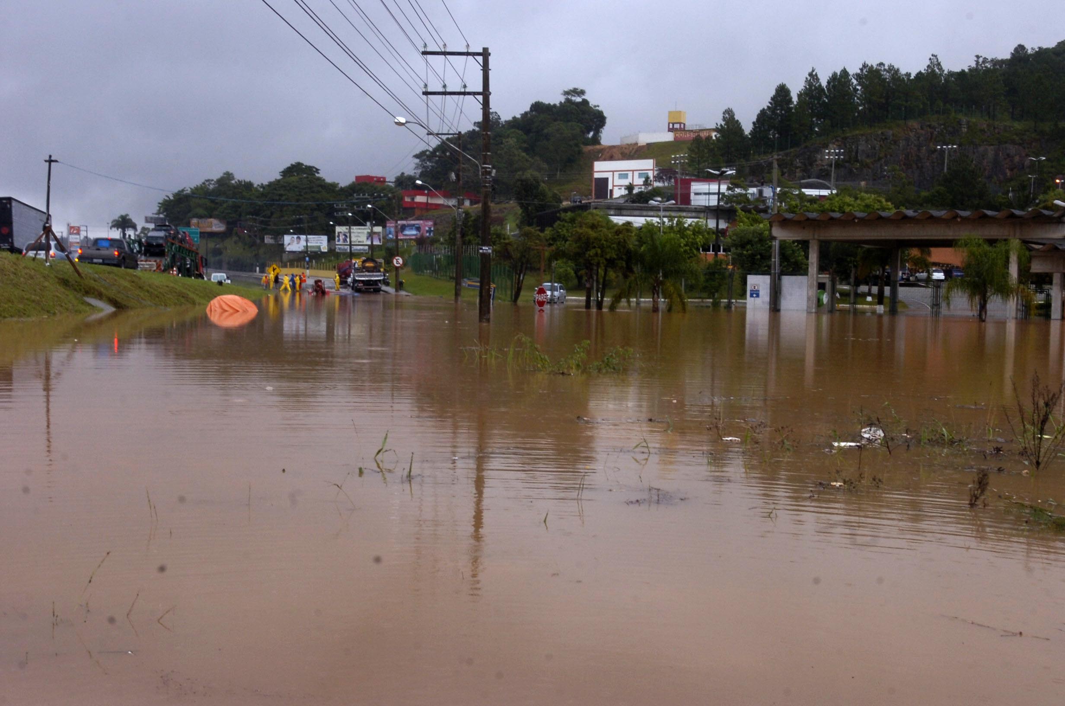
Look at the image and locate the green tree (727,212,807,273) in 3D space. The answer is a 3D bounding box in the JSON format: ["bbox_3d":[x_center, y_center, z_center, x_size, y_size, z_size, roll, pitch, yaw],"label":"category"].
[{"bbox_3d":[16.386,-6.836,95.000,5.600,6.300,5.400,1,3,0],"label":"green tree"}]

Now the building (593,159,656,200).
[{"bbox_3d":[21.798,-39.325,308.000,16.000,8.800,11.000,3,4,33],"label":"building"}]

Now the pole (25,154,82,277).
[{"bbox_3d":[-17.118,-4.886,48.500,2.050,4.400,1.800,1,3,-11],"label":"pole"}]

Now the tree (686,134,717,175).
[{"bbox_3d":[35.530,-41.050,285.020,6.600,9.300,6.300,1,3,0],"label":"tree"}]

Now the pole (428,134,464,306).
[{"bbox_3d":[-5.201,-8.185,82.003,2.150,10.400,0.400,1,3,-7],"label":"pole"}]

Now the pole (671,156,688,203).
[{"bbox_3d":[21.614,-24.798,200.041,2.800,9.000,0.800,4,4,41],"label":"pole"}]

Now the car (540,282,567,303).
[{"bbox_3d":[1.210,-3.870,90.500,1.680,1.500,4.100,2,3,7],"label":"car"}]

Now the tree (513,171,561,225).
[{"bbox_3d":[0.501,-18.392,165.013,5.800,7.000,5.500,1,3,0],"label":"tree"}]

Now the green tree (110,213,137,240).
[{"bbox_3d":[-58.787,-16.061,195.000,4.100,7.800,4.100,1,3,0],"label":"green tree"}]

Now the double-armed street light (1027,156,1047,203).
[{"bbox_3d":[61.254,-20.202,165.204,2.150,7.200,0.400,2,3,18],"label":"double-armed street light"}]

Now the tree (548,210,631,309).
[{"bbox_3d":[2.685,-4.254,64.508,3.900,5.000,3.800,1,3,0],"label":"tree"}]

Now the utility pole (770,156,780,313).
[{"bbox_3d":[14.021,-6.874,78.500,0.340,9.300,0.340,1,3,0],"label":"utility pole"}]

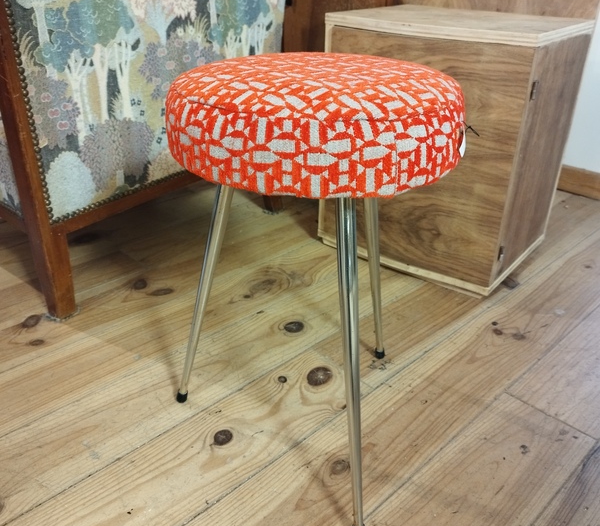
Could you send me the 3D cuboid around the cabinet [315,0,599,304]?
[{"bbox_3d":[0.304,-0.266,1.179,0.408,0.472,0.318,22,36,32],"label":"cabinet"}]

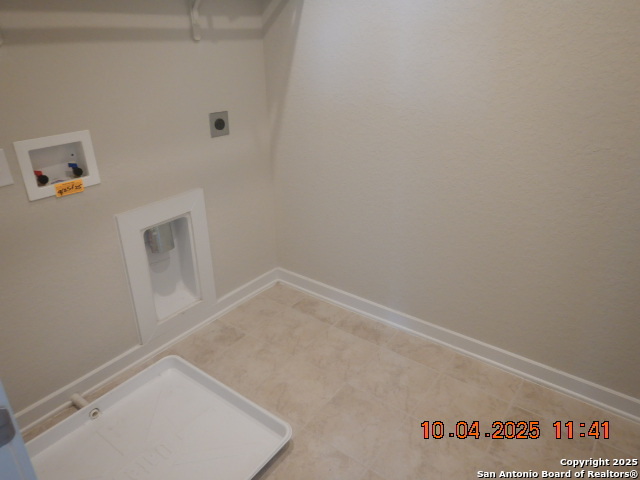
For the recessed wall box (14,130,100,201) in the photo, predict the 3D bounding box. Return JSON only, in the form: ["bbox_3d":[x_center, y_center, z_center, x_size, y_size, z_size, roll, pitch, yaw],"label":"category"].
[{"bbox_3d":[-0.984,-0.285,1.655,0.090,0.207,0.260,17,29,34],"label":"recessed wall box"}]

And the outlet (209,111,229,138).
[{"bbox_3d":[-0.485,-0.564,2.171,0.014,0.114,0.114,17,29,34],"label":"outlet"}]

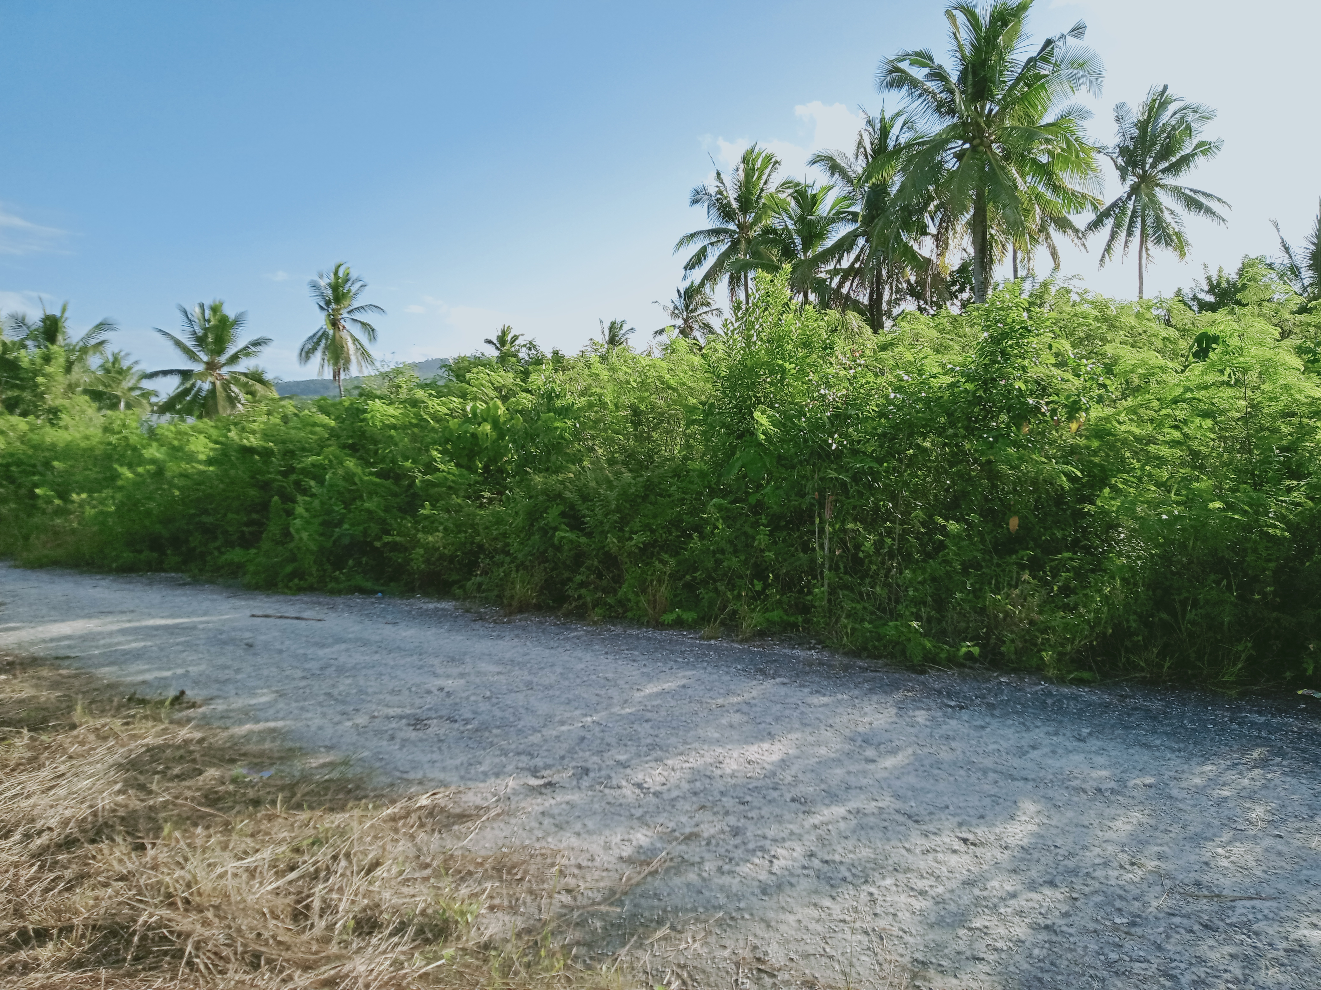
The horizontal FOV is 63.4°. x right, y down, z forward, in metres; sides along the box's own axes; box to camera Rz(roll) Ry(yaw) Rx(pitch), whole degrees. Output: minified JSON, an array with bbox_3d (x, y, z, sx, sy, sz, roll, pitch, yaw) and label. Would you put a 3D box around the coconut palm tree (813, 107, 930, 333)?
[{"bbox_3d":[7.652,-6.408,38.103,4.770,14.750,4.770,0,1,0],"label":"coconut palm tree"}]

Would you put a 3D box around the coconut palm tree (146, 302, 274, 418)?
[{"bbox_3d":[-20.189,-3.933,48.067,5.840,9.520,5.840,0,1,0],"label":"coconut palm tree"}]

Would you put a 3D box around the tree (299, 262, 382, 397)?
[{"bbox_3d":[-18.533,-6.437,62.099,4.790,14.130,4.790,0,1,0],"label":"tree"}]

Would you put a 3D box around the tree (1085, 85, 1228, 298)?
[{"bbox_3d":[19.955,-7.807,43.122,5.730,17.400,5.730,0,1,0],"label":"tree"}]

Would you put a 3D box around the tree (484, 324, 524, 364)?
[{"bbox_3d":[-12.437,-6.640,85.097,4.270,13.890,4.270,0,1,0],"label":"tree"}]

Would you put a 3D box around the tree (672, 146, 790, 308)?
[{"bbox_3d":[3.291,-7.286,47.114,5.360,16.250,5.360,0,1,0],"label":"tree"}]

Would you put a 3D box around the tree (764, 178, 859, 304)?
[{"bbox_3d":[6.332,-6.492,47.103,4.540,14.660,4.540,0,1,0],"label":"tree"}]

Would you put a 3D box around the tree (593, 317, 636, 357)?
[{"bbox_3d":[-3.438,-6.437,80.095,4.640,13.630,4.640,0,1,0],"label":"tree"}]

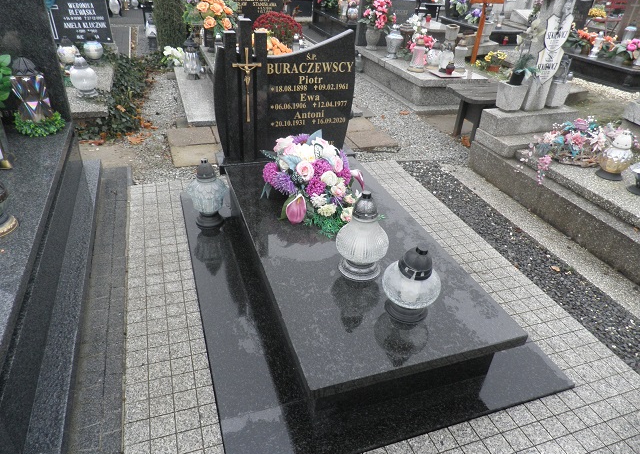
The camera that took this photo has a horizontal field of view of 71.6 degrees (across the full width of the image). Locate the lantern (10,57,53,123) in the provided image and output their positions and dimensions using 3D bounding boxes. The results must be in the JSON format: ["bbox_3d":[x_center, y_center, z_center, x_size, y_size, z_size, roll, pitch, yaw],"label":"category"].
[{"bbox_3d":[-1.660,-0.759,2.516,0.201,0.371,0.201,-8,34,-18],"label":"lantern"}]

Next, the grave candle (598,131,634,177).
[{"bbox_3d":[1.727,-0.421,2.563,0.191,0.278,0.191,-8,34,-18],"label":"grave candle"}]

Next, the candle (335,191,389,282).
[{"bbox_3d":[0.183,0.023,1.823,0.220,0.355,0.220,3,32,-2],"label":"candle"}]

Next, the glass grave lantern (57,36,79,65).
[{"bbox_3d":[-2.478,-1.729,4.345,0.192,0.265,0.192,-8,34,-18],"label":"glass grave lantern"}]

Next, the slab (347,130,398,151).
[{"bbox_3d":[0.443,-0.753,3.936,0.375,0.050,0.388,-8,34,-18],"label":"slab"}]

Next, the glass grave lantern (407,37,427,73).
[{"bbox_3d":[0.995,-1.729,4.461,0.185,0.301,0.185,-8,34,-18],"label":"glass grave lantern"}]

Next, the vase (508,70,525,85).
[{"bbox_3d":[1.366,-0.996,3.081,0.101,0.164,0.101,-8,34,-18],"label":"vase"}]

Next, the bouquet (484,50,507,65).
[{"bbox_3d":[2.134,-2.064,5.363,0.233,0.159,0.212,-8,34,-18],"label":"bouquet"}]

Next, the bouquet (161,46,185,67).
[{"bbox_3d":[-1.585,-1.864,4.850,0.280,0.250,0.240,-8,34,-18],"label":"bouquet"}]

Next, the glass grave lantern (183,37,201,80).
[{"bbox_3d":[-1.471,-1.948,5.082,0.190,0.460,0.190,-8,34,-18],"label":"glass grave lantern"}]

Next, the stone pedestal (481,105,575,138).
[{"bbox_3d":[1.713,-0.874,3.615,0.800,0.145,0.200,-8,34,-18],"label":"stone pedestal"}]

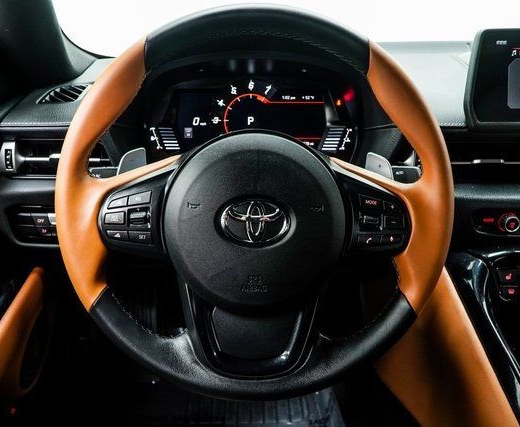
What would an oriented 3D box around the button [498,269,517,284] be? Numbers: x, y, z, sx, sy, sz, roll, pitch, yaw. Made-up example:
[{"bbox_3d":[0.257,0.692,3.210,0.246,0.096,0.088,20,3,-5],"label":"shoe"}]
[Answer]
[{"bbox_3d":[0.291,0.074,0.563,0.021,0.018,0.009,0,0,0],"label":"button"}]

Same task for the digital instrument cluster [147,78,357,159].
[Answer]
[{"bbox_3d":[-0.012,-0.133,0.670,0.290,0.114,0.045,0,4,0],"label":"digital instrument cluster"}]

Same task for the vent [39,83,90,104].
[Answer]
[{"bbox_3d":[-0.278,-0.169,0.680,0.050,0.015,0.085,0,27,0],"label":"vent"}]

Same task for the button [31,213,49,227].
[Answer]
[{"bbox_3d":[-0.261,0.008,0.570,0.019,0.015,0.009,0,17,0],"label":"button"}]

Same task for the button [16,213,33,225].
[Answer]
[{"bbox_3d":[-0.279,0.006,0.570,0.018,0.013,0.009,0,17,0],"label":"button"}]

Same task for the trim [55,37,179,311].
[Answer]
[{"bbox_3d":[-0.132,-0.037,0.448,0.110,0.246,0.045,0,0,0],"label":"trim"}]

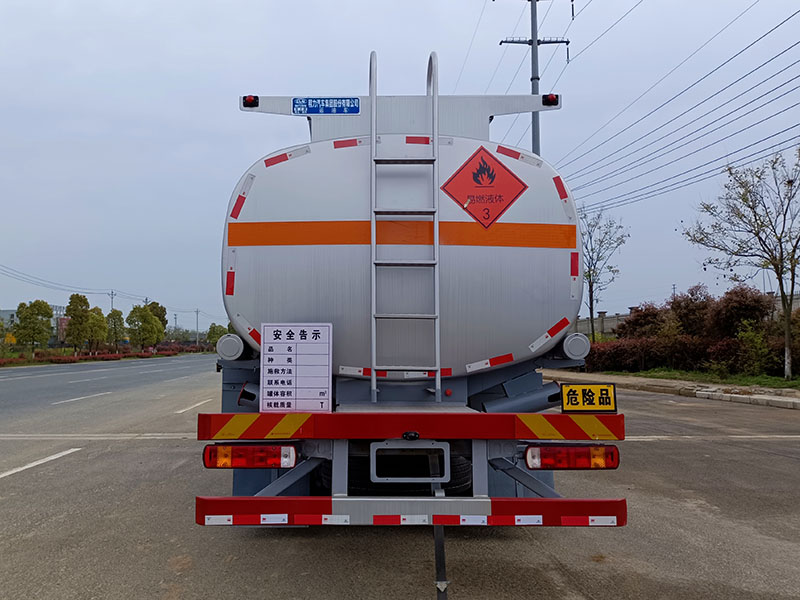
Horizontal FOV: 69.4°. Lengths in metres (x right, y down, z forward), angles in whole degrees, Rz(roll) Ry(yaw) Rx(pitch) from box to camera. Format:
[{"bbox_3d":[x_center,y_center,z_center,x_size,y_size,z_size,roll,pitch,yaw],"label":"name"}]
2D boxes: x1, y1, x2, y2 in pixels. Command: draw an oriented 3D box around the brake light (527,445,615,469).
[{"bbox_3d":[0.953,0.873,3.240,0.516,0.133,0.100,0,-4,0],"label":"brake light"}]

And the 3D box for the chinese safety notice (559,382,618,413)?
[{"bbox_3d":[1.051,0.548,3.221,0.307,0.167,0.020,0,-4,0],"label":"chinese safety notice"}]

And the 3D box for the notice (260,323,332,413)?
[{"bbox_3d":[-0.576,0.380,3.232,0.407,0.497,0.020,0,-4,0],"label":"notice"}]

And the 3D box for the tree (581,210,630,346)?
[{"bbox_3d":[10.274,-0.655,30.106,3.800,8.008,3.800,0,-4,0],"label":"tree"}]

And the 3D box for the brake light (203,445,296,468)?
[{"bbox_3d":[-0.829,0.871,3.240,0.520,0.132,0.100,0,-4,0],"label":"brake light"}]

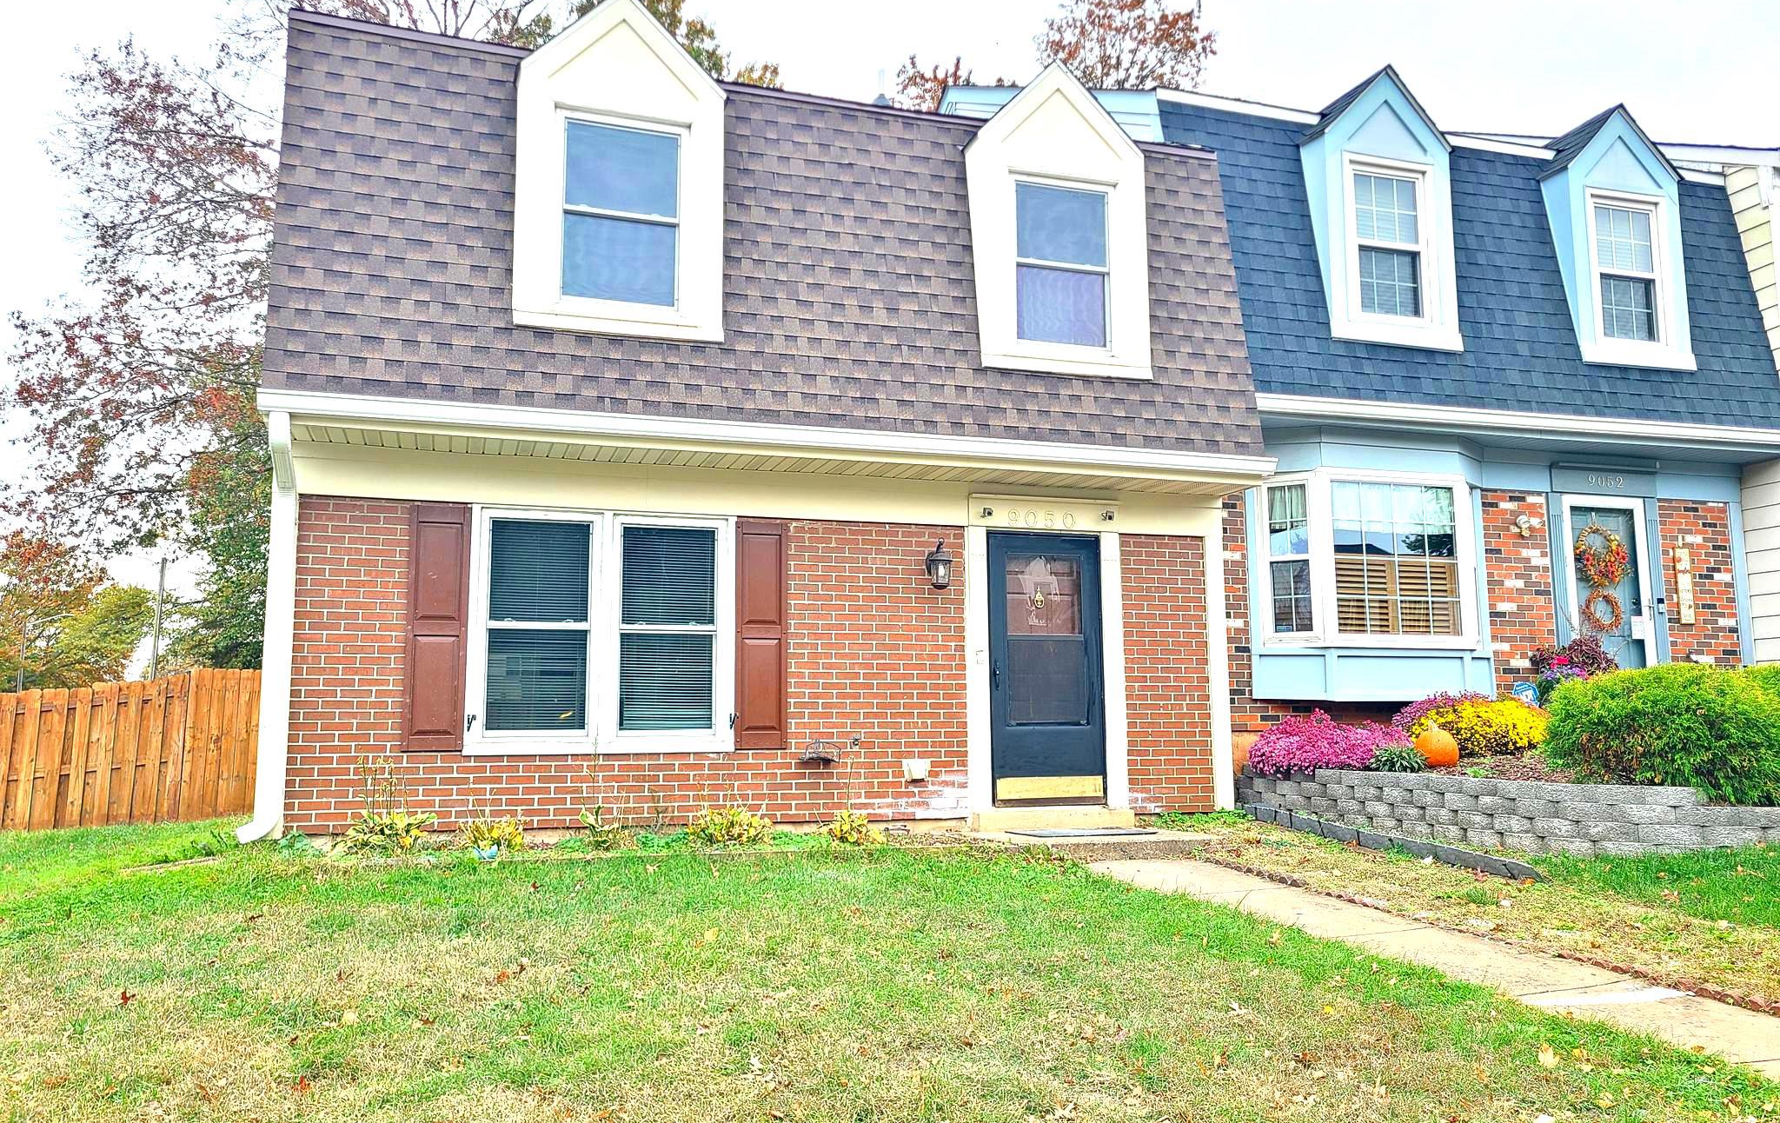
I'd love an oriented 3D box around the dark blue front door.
[{"bbox_3d":[1.172,0.785,9.898,0.911,1.994,0.060,2,-8,-17],"label":"dark blue front door"}]

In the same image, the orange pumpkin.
[{"bbox_3d":[3.761,1.273,9.200,0.315,0.290,0.315,2,-8,-17],"label":"orange pumpkin"}]

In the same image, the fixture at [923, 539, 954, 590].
[{"bbox_3d":[0.369,0.018,9.629,0.170,0.365,0.220,2,-8,-17],"label":"fixture"}]

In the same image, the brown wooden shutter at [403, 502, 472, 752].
[{"bbox_3d":[-2.920,0.420,8.622,0.373,1.577,0.045,2,-8,-17],"label":"brown wooden shutter"}]

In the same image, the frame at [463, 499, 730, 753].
[{"bbox_3d":[-1.908,0.466,8.959,1.762,1.621,0.100,2,-8,-17],"label":"frame"}]

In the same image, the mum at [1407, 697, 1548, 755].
[{"bbox_3d":[4.317,1.218,9.800,1.000,0.440,0.800,2,-8,-17],"label":"mum"}]

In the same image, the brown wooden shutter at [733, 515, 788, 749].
[{"bbox_3d":[-0.888,0.504,9.258,0.367,1.575,0.045,2,-8,-17],"label":"brown wooden shutter"}]

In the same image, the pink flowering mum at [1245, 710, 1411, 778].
[{"bbox_3d":[3.255,1.361,9.950,1.200,0.500,0.850,2,-8,-17],"label":"pink flowering mum"}]

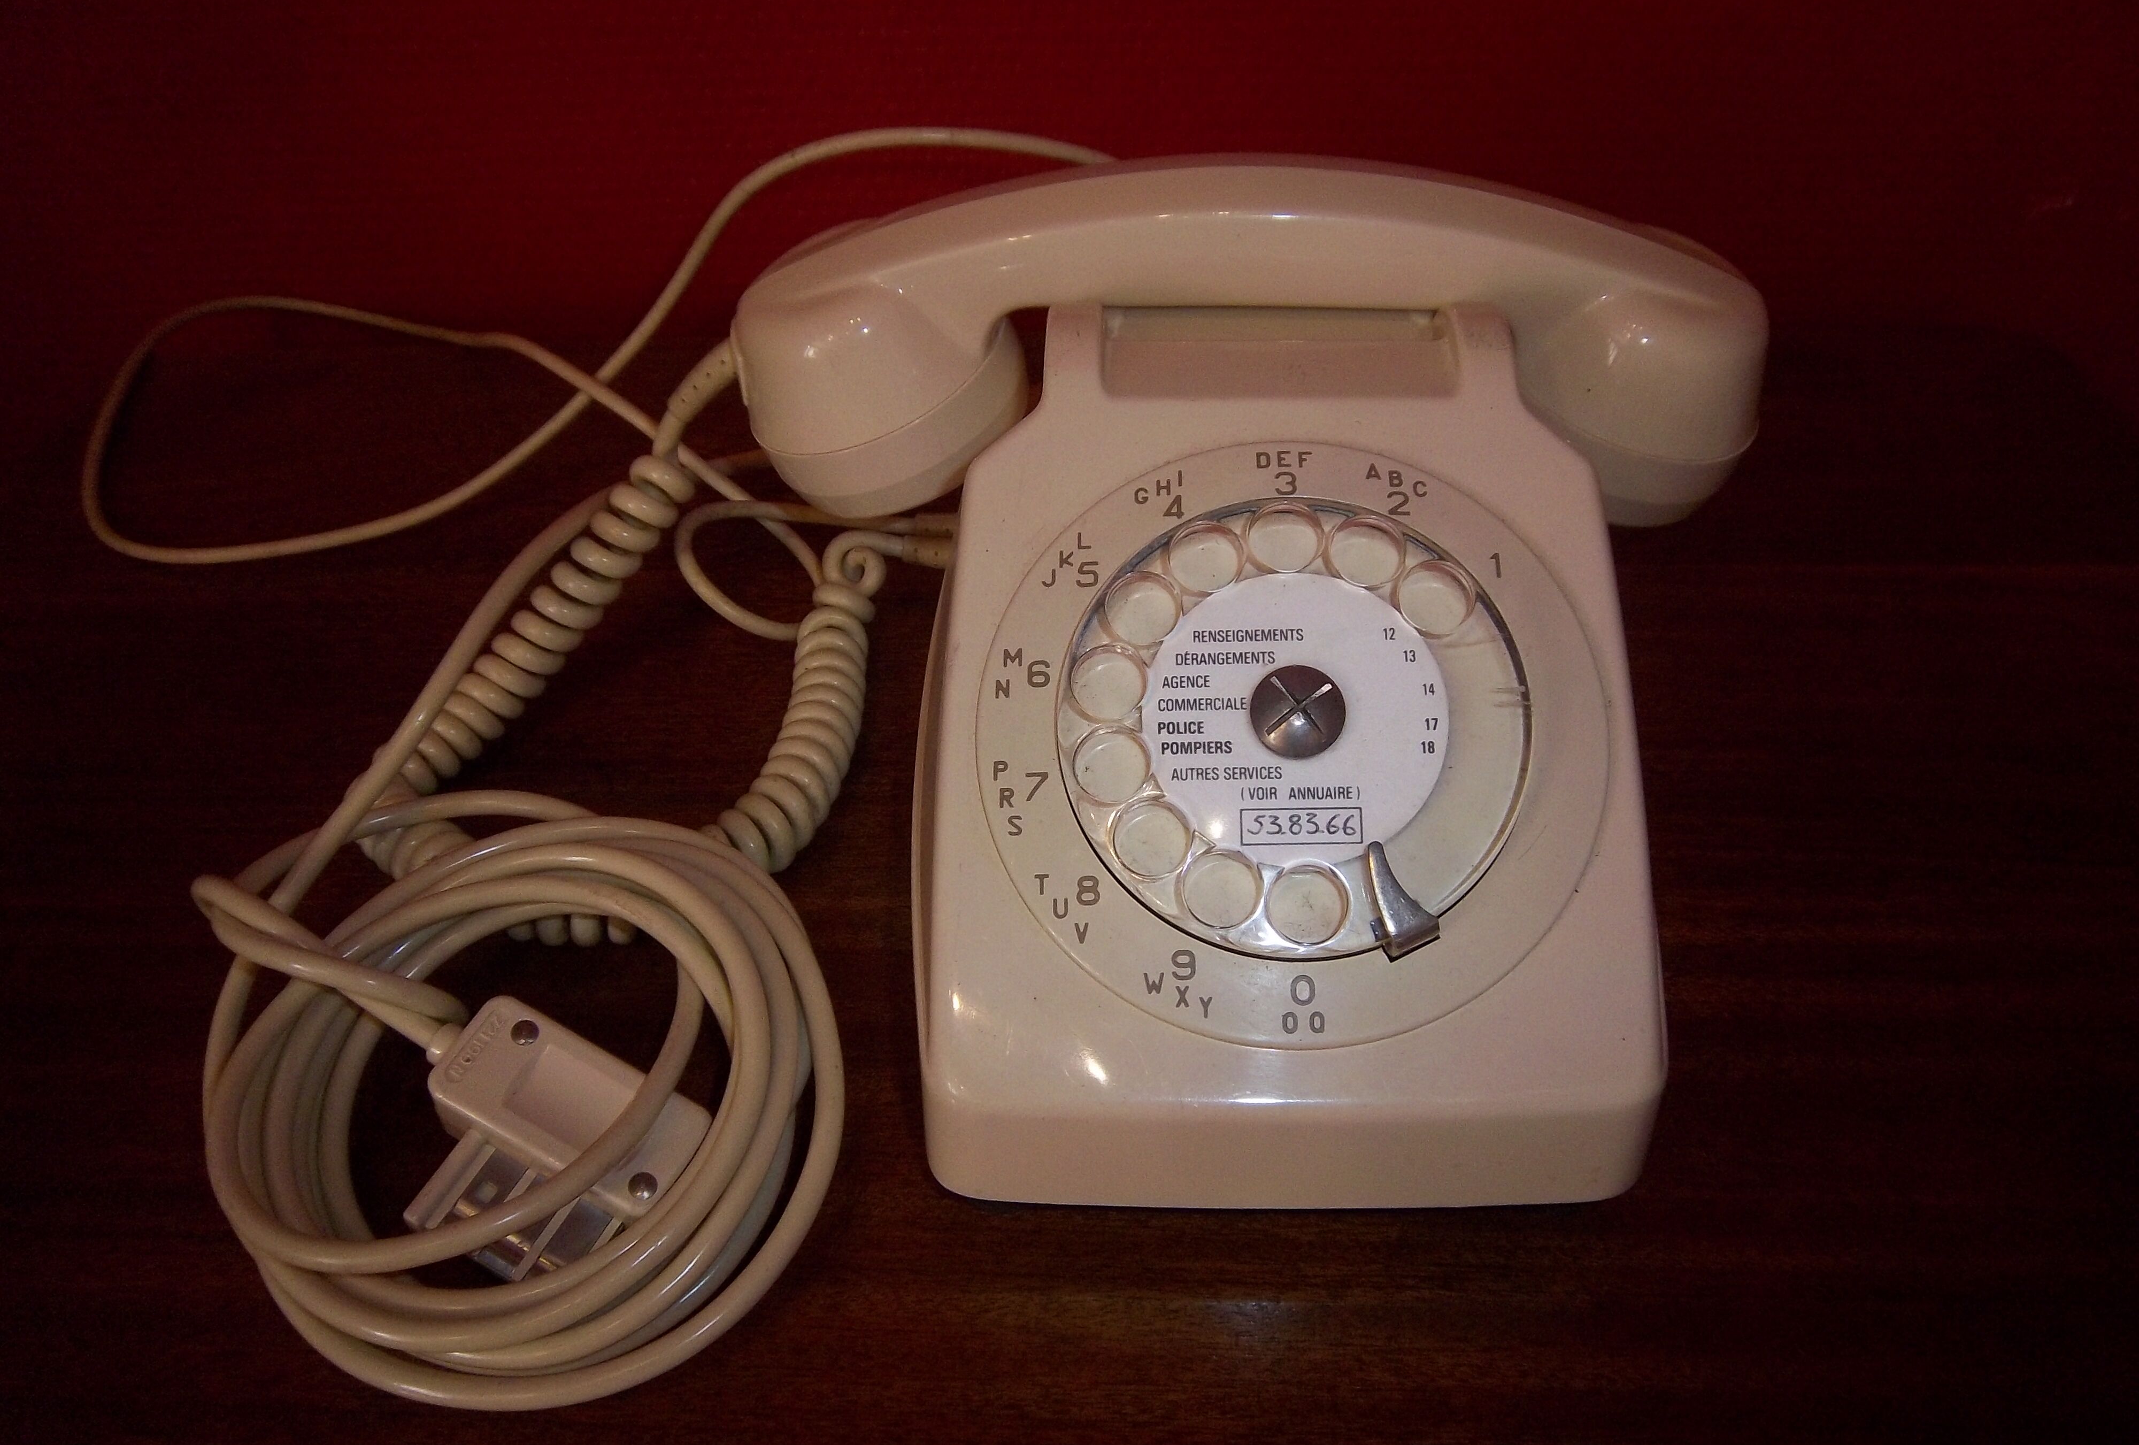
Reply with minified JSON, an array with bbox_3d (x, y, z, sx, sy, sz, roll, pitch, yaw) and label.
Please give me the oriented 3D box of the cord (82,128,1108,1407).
[{"bbox_3d":[-0.130,-0.033,0.385,0.285,0.102,0.335,-1,45,3],"label":"cord"}]

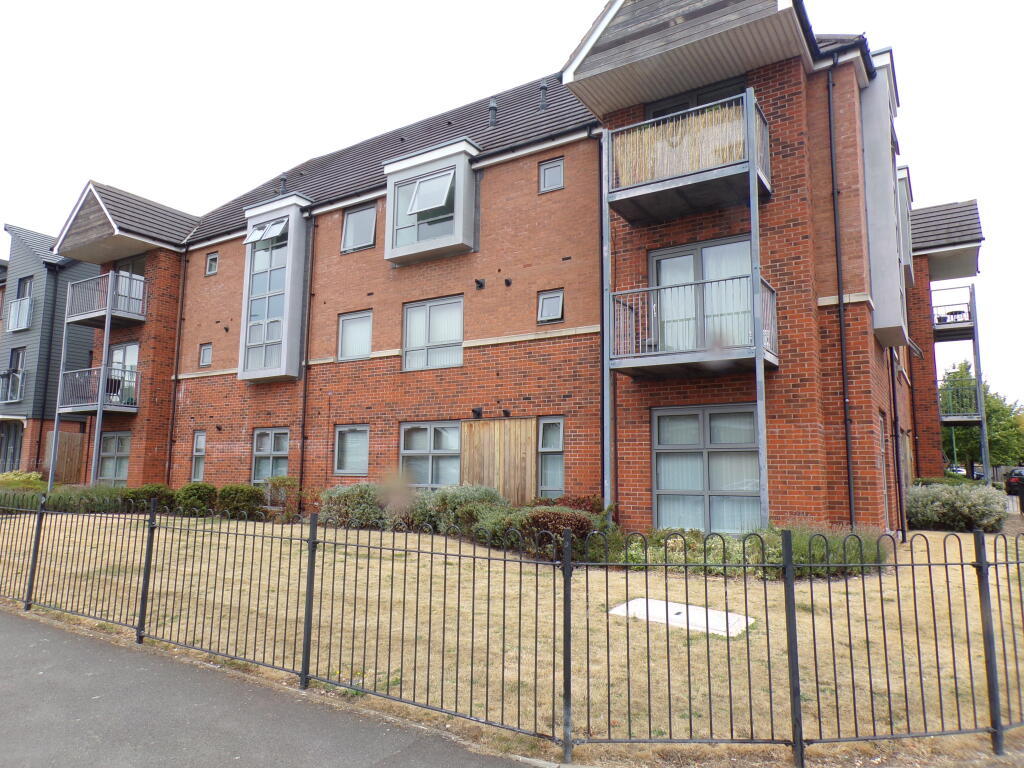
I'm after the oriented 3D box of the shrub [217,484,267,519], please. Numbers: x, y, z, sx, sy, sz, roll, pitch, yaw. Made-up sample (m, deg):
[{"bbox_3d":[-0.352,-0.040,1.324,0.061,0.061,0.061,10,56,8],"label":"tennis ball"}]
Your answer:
[{"bbox_3d":[-6.476,2.822,17.070,1.050,0.800,1.000,-4,-9,32],"label":"shrub"}]

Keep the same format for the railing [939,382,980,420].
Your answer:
[{"bbox_3d":[13.344,0.515,21.034,1.050,1.070,2.250,-4,-9,34],"label":"railing"}]

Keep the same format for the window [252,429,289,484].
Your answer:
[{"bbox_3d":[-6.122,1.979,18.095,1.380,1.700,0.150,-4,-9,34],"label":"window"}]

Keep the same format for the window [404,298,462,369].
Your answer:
[{"bbox_3d":[-1.726,-1.092,15.482,1.680,1.550,0.110,-4,-9,32],"label":"window"}]

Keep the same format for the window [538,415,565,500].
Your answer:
[{"bbox_3d":[0.768,1.576,13.539,0.560,1.910,0.120,-4,-9,32],"label":"window"}]

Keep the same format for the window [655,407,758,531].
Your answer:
[{"bbox_3d":[3.087,1.371,11.252,1.800,2.030,0.150,-4,-9,34],"label":"window"}]

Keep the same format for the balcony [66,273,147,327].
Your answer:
[{"bbox_3d":[-12.332,-2.522,21.490,2.420,1.120,0.950,-4,-9,34],"label":"balcony"}]

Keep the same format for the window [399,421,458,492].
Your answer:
[{"bbox_3d":[-1.768,1.765,15.176,1.680,1.950,0.100,-4,-9,34],"label":"window"}]

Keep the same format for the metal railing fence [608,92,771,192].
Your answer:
[{"bbox_3d":[2.804,-3.605,11.317,2.280,1.090,1.150,-4,-9,34],"label":"metal railing fence"}]

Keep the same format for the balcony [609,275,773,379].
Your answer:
[{"bbox_3d":[2.804,-0.867,11.123,2.420,1.230,0.920,-4,-9,34],"label":"balcony"}]

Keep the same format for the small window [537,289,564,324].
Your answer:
[{"bbox_3d":[0.788,-1.501,13.858,0.610,0.670,0.180,-4,-9,34],"label":"small window"}]

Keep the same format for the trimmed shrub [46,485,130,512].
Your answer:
[{"bbox_3d":[-11.144,3.045,18.875,3.400,0.700,0.900,-4,-9,34],"label":"trimmed shrub"}]

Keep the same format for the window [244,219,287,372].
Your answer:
[{"bbox_3d":[-6.301,-2.296,18.213,1.480,3.900,0.150,-4,-9,34],"label":"window"}]

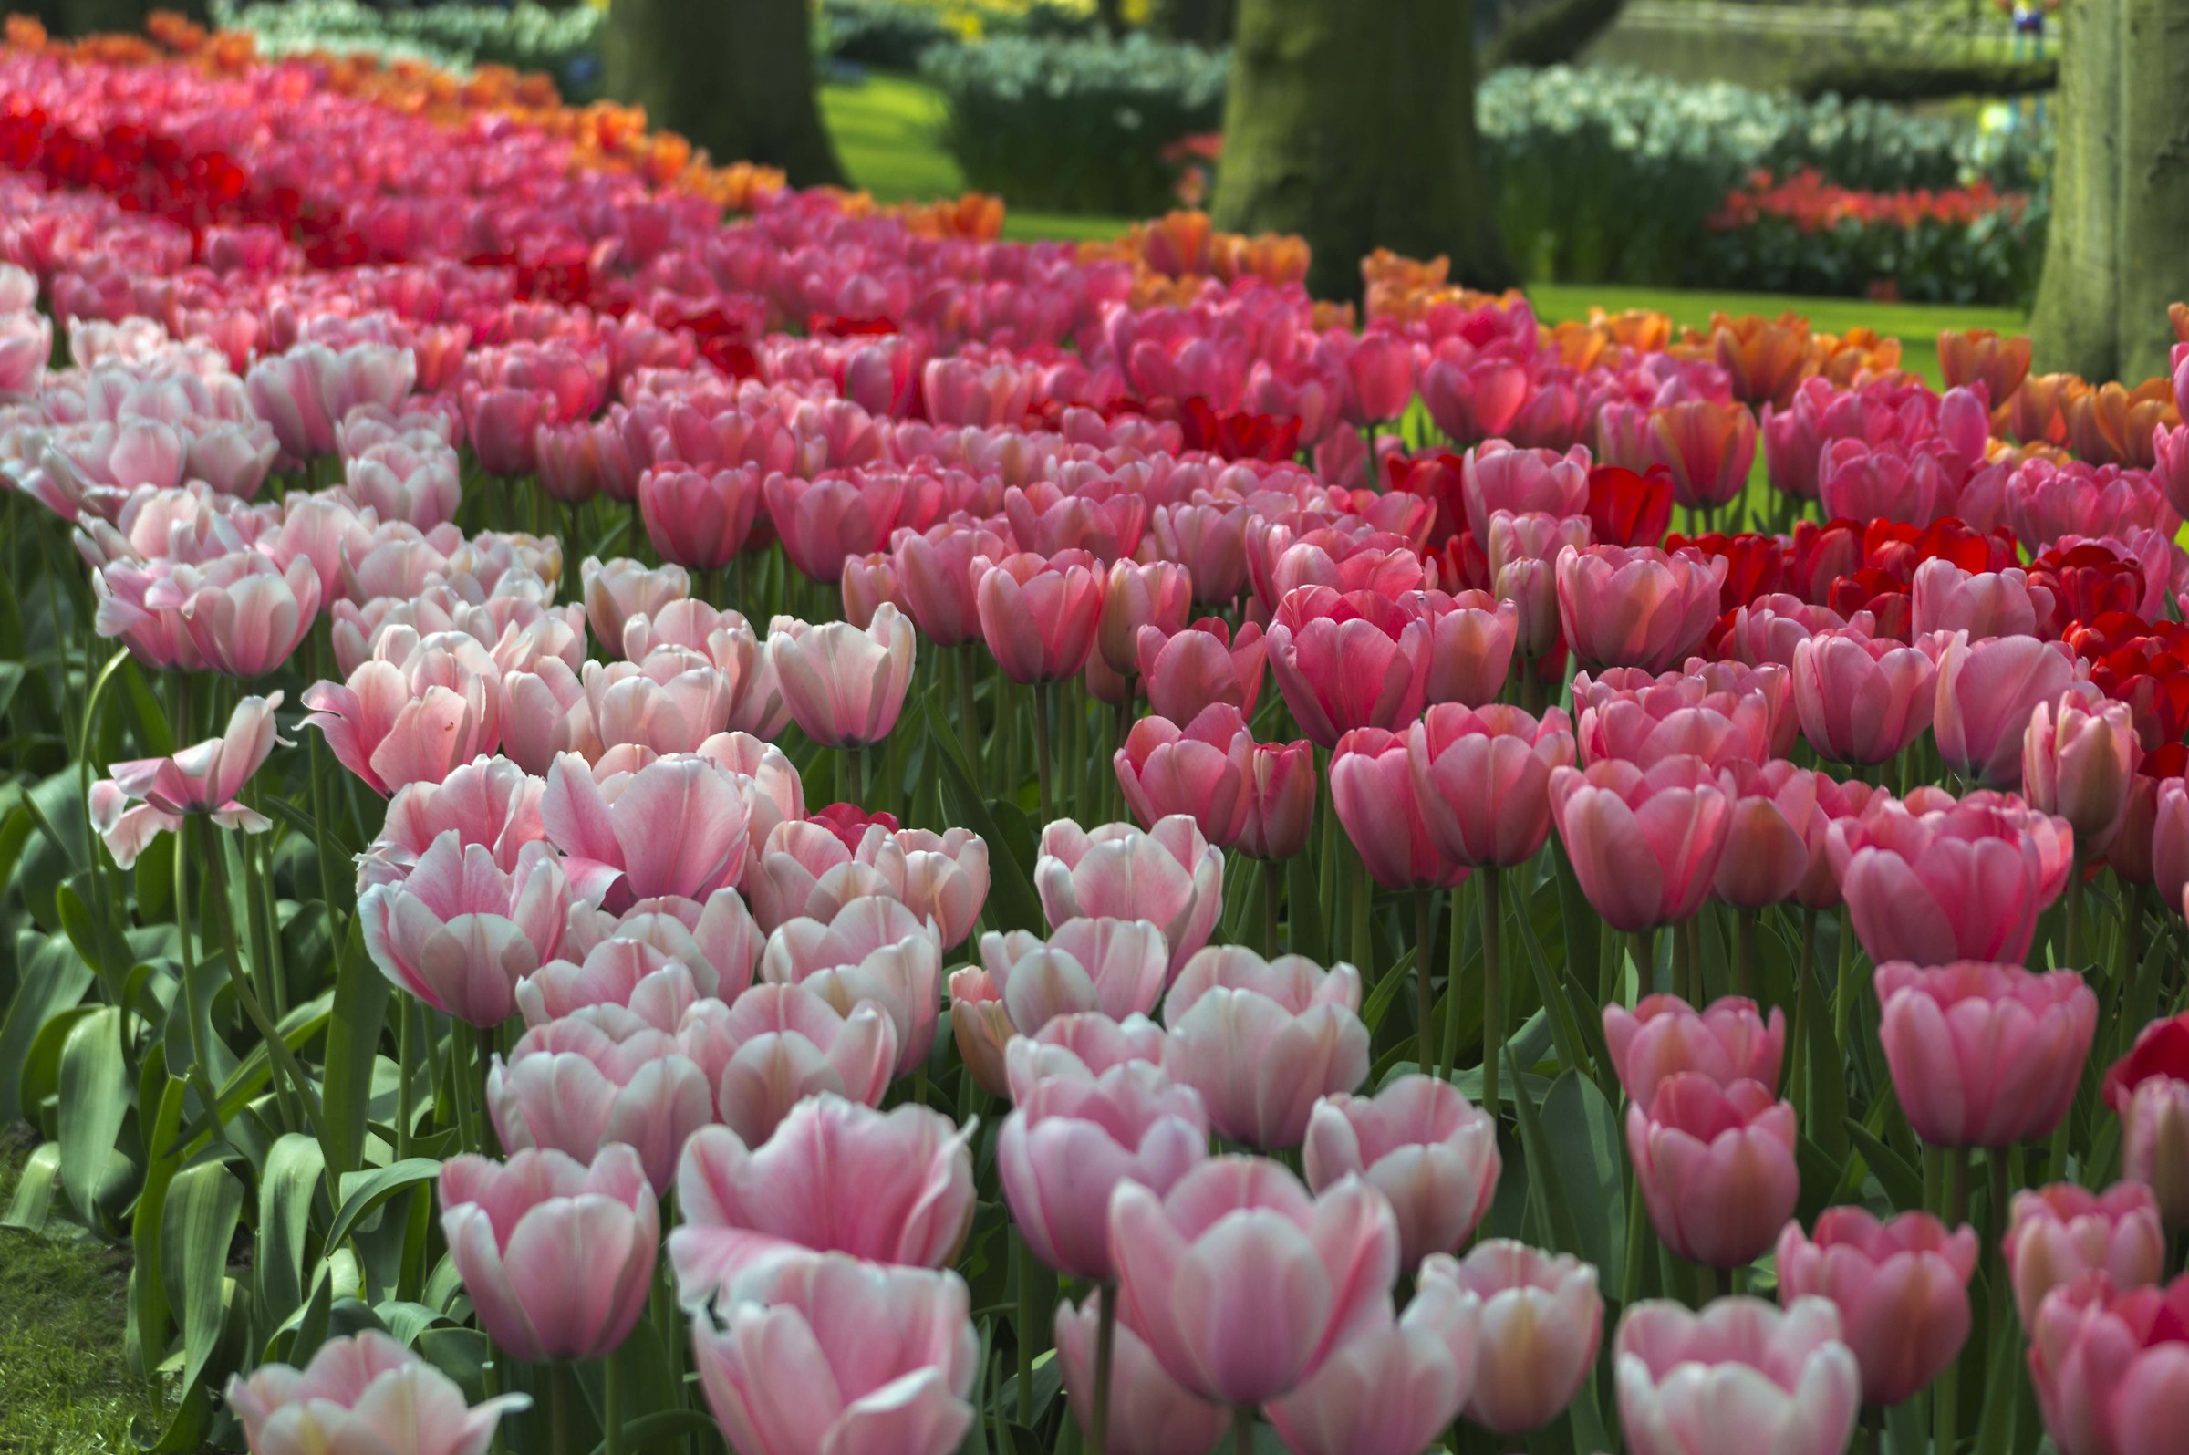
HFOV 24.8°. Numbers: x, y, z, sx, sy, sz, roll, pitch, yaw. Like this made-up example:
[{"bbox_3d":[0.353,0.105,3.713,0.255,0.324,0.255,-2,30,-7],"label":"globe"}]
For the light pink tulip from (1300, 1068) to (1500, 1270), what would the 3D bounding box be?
[{"bbox_3d":[0.112,0.161,1.800,0.070,0.065,0.069,0,11,0],"label":"light pink tulip"}]

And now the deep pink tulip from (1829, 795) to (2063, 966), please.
[{"bbox_3d":[0.328,0.061,1.920,0.089,0.063,0.085,0,10,0],"label":"deep pink tulip"}]

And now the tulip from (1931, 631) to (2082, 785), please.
[{"bbox_3d":[0.459,-0.009,2.490,0.077,0.072,0.076,0,10,0],"label":"tulip"}]

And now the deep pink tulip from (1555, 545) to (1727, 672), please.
[{"bbox_3d":[0.284,-0.062,2.590,0.089,0.061,0.084,0,10,0],"label":"deep pink tulip"}]

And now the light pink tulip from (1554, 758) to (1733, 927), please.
[{"bbox_3d":[0.240,0.051,2.180,0.078,0.069,0.077,0,10,0],"label":"light pink tulip"}]

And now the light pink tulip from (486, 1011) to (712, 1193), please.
[{"bbox_3d":[-0.168,0.129,1.690,0.076,0.060,0.074,0,10,0],"label":"light pink tulip"}]

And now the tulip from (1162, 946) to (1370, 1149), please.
[{"bbox_3d":[0.064,0.119,1.850,0.075,0.068,0.075,0,10,0],"label":"tulip"}]

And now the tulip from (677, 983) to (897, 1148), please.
[{"bbox_3d":[-0.122,0.141,1.980,0.087,0.069,0.085,0,11,0],"label":"tulip"}]

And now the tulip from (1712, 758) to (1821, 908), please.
[{"bbox_3d":[0.357,0.057,2.650,0.060,0.075,0.060,0,11,0],"label":"tulip"}]

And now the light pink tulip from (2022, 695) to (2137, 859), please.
[{"bbox_3d":[0.450,0.021,2.270,0.051,0.071,0.052,0,10,0],"label":"light pink tulip"}]

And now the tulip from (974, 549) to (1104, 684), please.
[{"bbox_3d":[-0.031,-0.061,2.760,0.072,0.070,0.071,0,10,0],"label":"tulip"}]

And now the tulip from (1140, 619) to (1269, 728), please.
[{"bbox_3d":[0.060,-0.027,2.800,0.072,0.067,0.072,0,10,0],"label":"tulip"}]

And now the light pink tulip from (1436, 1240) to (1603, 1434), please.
[{"bbox_3d":[0.159,0.230,1.860,0.065,0.069,0.065,0,11,0],"label":"light pink tulip"}]

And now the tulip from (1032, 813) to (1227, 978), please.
[{"bbox_3d":[0.015,0.071,2.060,0.077,0.068,0.074,0,11,0],"label":"tulip"}]

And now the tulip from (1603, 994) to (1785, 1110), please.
[{"bbox_3d":[0.235,0.140,1.950,0.071,0.066,0.071,0,10,0],"label":"tulip"}]

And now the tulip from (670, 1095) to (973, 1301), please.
[{"bbox_3d":[-0.095,0.172,1.750,0.104,0.075,0.098,0,11,0],"label":"tulip"}]

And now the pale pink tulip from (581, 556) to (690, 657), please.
[{"bbox_3d":[-0.252,-0.066,2.730,0.060,0.057,0.058,0,11,0],"label":"pale pink tulip"}]

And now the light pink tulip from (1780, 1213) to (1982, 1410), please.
[{"bbox_3d":[0.286,0.214,1.820,0.075,0.067,0.075,0,11,0],"label":"light pink tulip"}]

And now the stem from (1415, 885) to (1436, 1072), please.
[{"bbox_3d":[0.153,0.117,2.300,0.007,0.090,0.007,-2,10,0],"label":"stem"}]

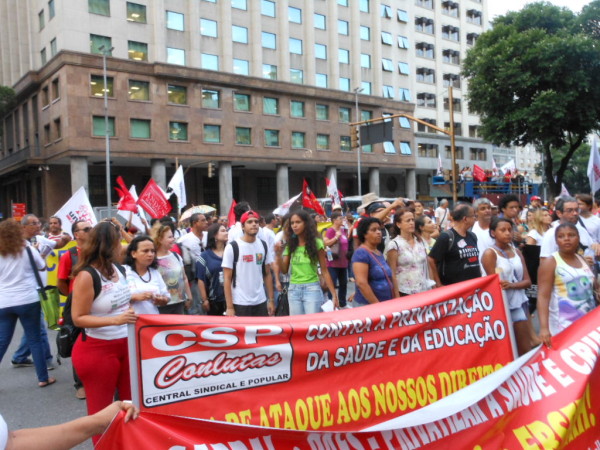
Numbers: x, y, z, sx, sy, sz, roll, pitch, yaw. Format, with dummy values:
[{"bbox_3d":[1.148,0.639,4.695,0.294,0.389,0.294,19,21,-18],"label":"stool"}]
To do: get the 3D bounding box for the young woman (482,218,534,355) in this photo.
[{"bbox_3d":[1.810,0.705,4.966,0.460,1.533,0.320,-2,1,-3],"label":"young woman"}]

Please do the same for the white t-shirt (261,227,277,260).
[{"bbox_3d":[-0.410,0.349,7.325,0.290,0.680,0.480,0,3,-10],"label":"white t-shirt"}]

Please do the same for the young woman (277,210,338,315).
[{"bbox_3d":[0.086,0.693,5.417,0.560,1.642,0.360,-1,1,12],"label":"young woman"}]

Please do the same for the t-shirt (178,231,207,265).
[{"bbox_3d":[-1.274,0.407,6.750,0.300,0.680,0.460,-1,1,18],"label":"t-shirt"}]

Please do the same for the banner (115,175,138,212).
[{"bbox_3d":[-3.483,-0.612,11.484,0.500,0.720,0.300,0,3,0],"label":"banner"}]

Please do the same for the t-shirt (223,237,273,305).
[{"bbox_3d":[-0.514,0.465,5.600,0.490,0.670,0.270,-2,1,-5],"label":"t-shirt"}]

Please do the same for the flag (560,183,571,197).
[{"bbox_3d":[6.511,-0.747,14.000,0.420,0.600,0.140,-1,1,11],"label":"flag"}]

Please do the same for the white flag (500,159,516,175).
[{"bbox_3d":[13.073,-3.678,35.865,1.000,0.950,0.300,0,3,0],"label":"white flag"}]

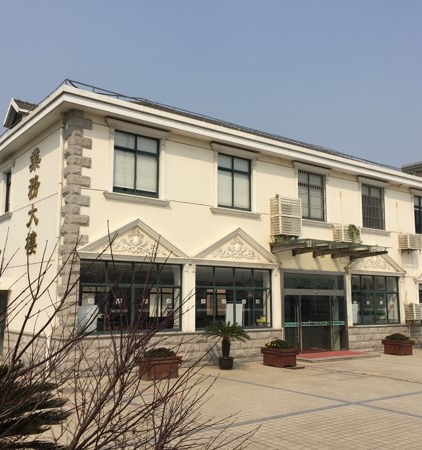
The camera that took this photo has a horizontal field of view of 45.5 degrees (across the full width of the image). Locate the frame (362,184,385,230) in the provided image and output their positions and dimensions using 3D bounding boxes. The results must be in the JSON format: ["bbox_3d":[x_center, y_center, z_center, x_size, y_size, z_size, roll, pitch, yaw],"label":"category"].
[{"bbox_3d":[7.234,-0.778,22.412,1.600,1.920,0.120,6,-10,-37],"label":"frame"}]

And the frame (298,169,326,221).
[{"bbox_3d":[3.595,-1.008,17.758,1.380,1.693,0.120,7,-11,-35],"label":"frame"}]

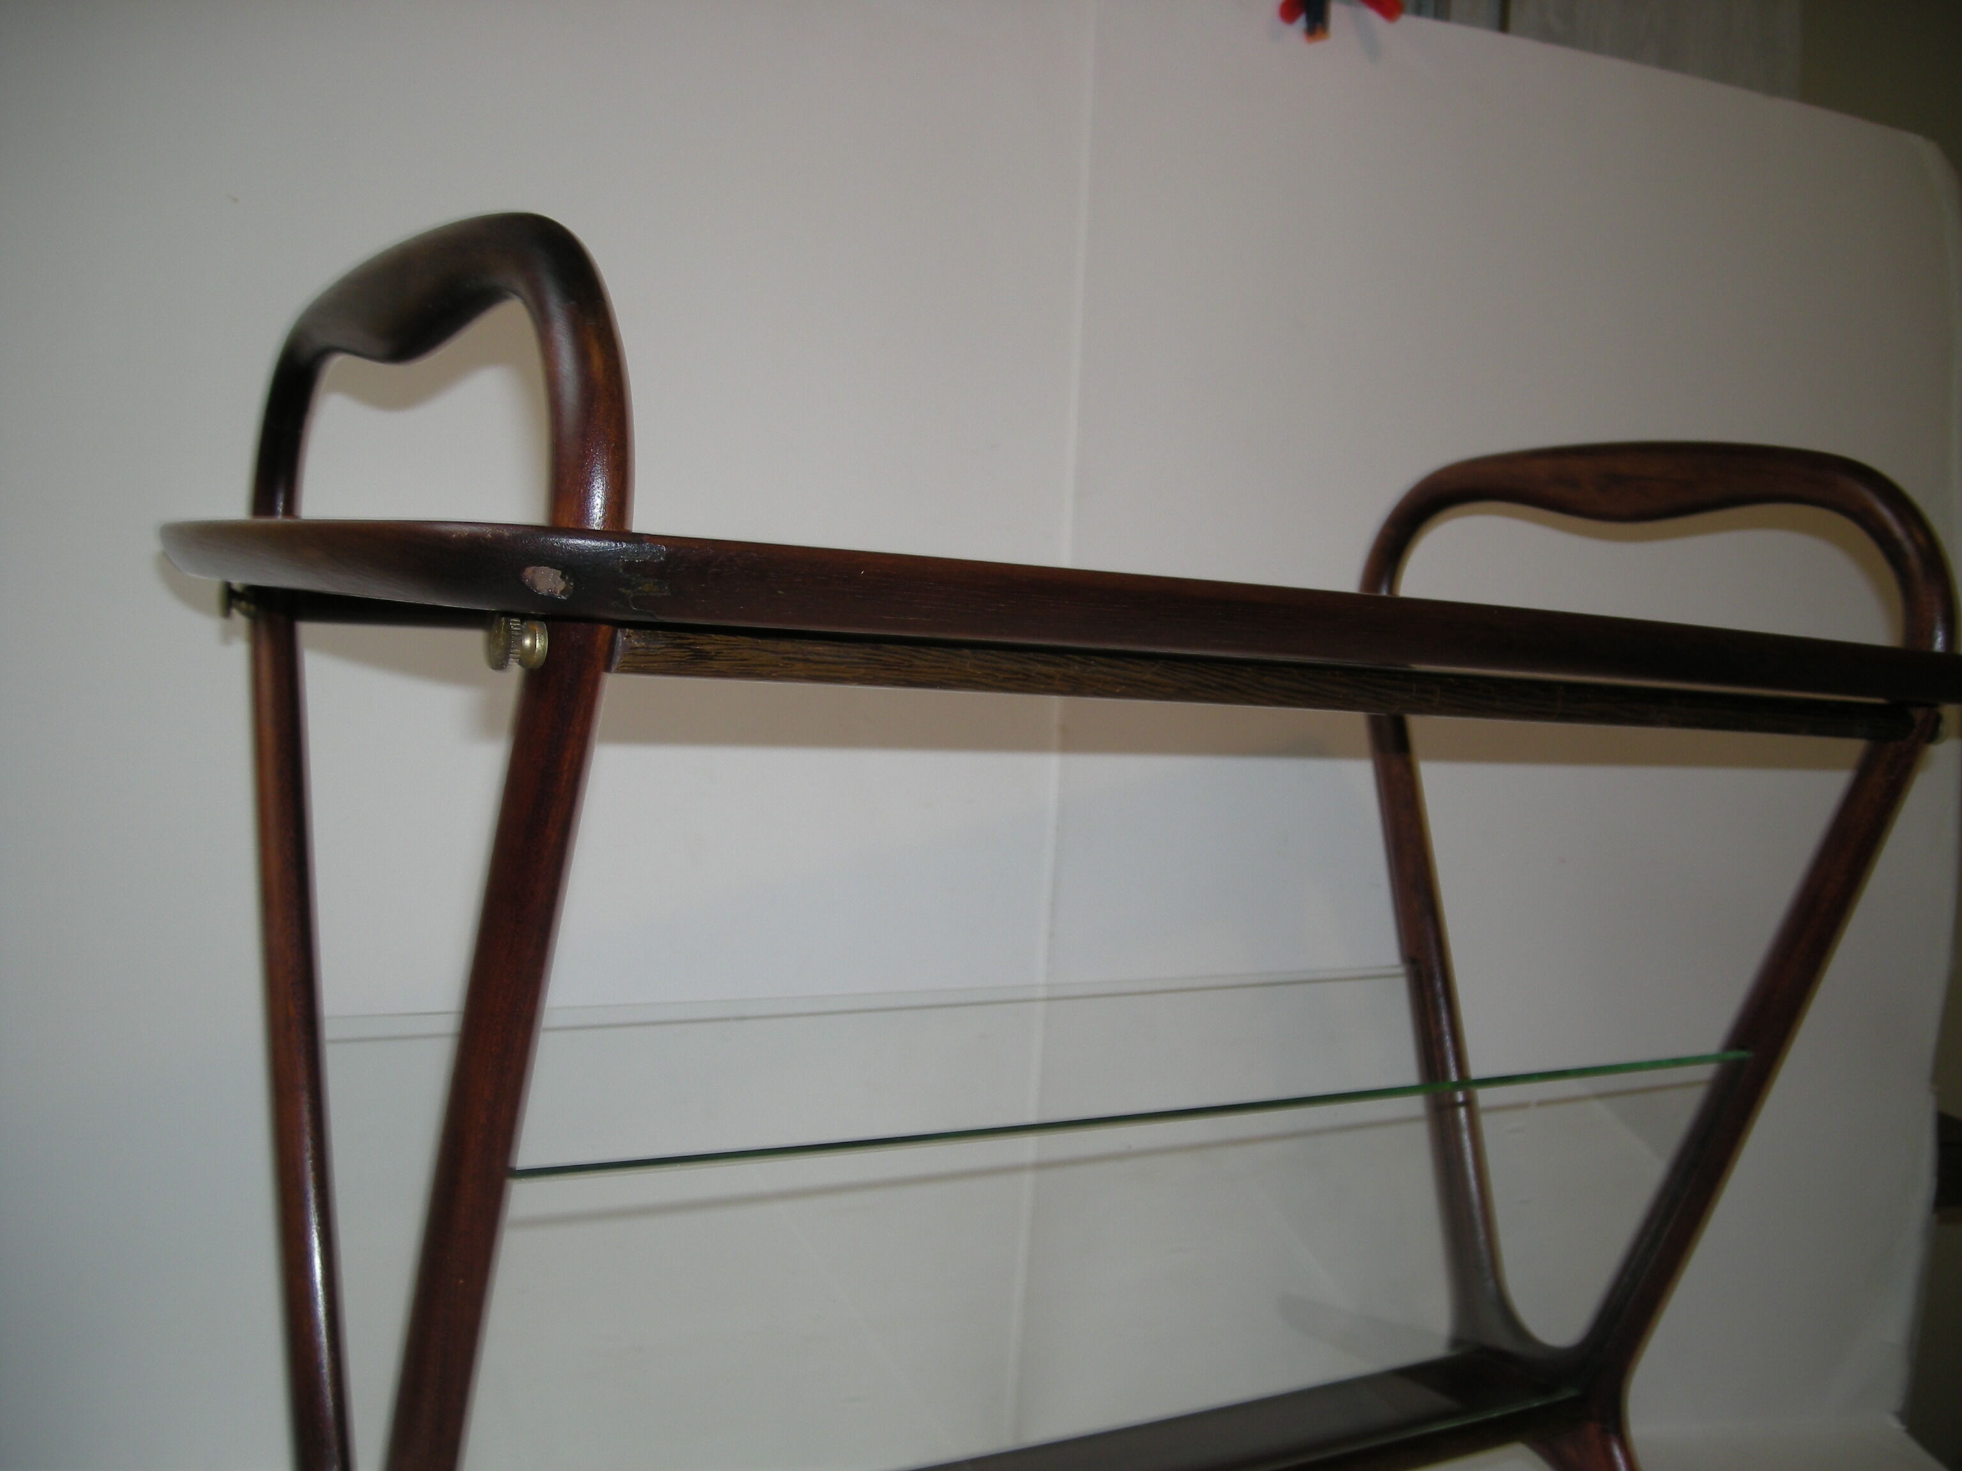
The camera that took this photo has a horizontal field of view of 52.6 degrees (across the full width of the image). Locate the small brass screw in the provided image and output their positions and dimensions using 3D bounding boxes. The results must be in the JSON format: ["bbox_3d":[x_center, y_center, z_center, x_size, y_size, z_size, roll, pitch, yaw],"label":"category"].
[{"bbox_3d":[-0.142,-0.028,0.607,0.015,0.017,0.017,2,4,-33],"label":"small brass screw"}]

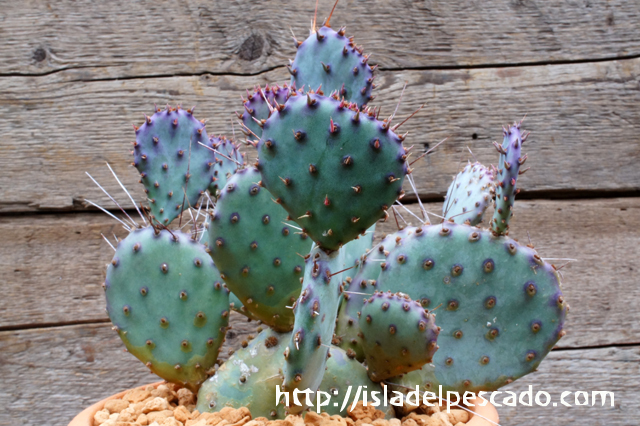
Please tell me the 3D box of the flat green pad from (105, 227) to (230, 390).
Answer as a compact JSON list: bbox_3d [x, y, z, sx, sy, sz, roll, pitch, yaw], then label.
[{"bbox_3d":[-0.091,0.062,0.520,0.079,0.108,0.018,-11,-1,4],"label":"flat green pad"}]

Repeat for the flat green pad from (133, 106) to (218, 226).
[{"bbox_3d":[-0.097,-0.031,0.535,0.053,0.079,0.015,4,2,-6],"label":"flat green pad"}]

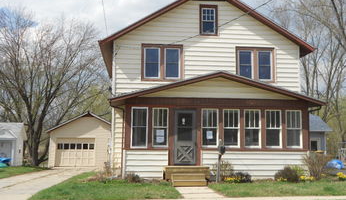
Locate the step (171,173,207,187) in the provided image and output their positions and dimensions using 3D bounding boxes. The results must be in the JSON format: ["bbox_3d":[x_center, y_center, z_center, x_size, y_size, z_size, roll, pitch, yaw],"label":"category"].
[{"bbox_3d":[0.563,2.757,14.886,1.188,0.416,0.594,1,-6,-6],"label":"step"}]

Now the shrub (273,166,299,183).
[{"bbox_3d":[4.167,2.744,15.988,0.792,0.525,0.772,1,-6,-6],"label":"shrub"}]

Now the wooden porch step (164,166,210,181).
[{"bbox_3d":[0.468,2.671,15.584,1.624,0.505,0.792,1,-6,-6],"label":"wooden porch step"}]

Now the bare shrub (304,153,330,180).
[{"bbox_3d":[5.372,2.499,16.115,0.911,1.020,0.941,1,-6,-6],"label":"bare shrub"}]

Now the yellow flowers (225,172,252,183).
[{"bbox_3d":[2.386,2.807,15.784,0.990,0.356,0.574,1,-6,-6],"label":"yellow flowers"}]

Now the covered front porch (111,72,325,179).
[{"bbox_3d":[1.660,1.068,17.143,8.118,3.960,2.376,1,-6,-6],"label":"covered front porch"}]

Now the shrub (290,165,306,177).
[{"bbox_3d":[4.725,2.693,16.175,0.554,0.584,0.495,1,-6,-6],"label":"shrub"}]

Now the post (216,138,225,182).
[{"bbox_3d":[1.717,2.188,15.509,0.297,1.554,0.277,1,-6,-6],"label":"post"}]

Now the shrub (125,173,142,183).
[{"bbox_3d":[-1.452,2.785,15.550,0.634,0.327,0.495,1,-6,-6],"label":"shrub"}]

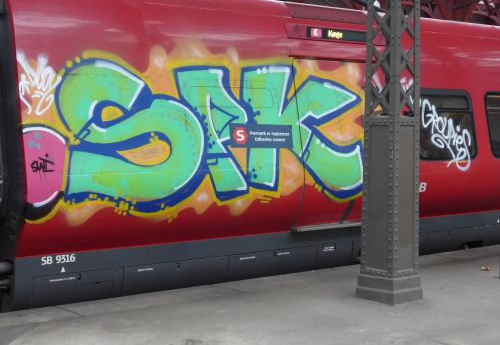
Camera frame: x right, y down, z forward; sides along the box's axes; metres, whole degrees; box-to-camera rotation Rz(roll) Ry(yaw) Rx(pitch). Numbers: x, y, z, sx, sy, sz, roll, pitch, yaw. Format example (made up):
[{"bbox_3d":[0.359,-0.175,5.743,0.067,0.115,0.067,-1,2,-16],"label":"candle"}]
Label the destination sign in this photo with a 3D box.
[{"bbox_3d":[1.048,-1.642,10.749,1.034,0.127,0.060,-2,4,-39],"label":"destination sign"}]

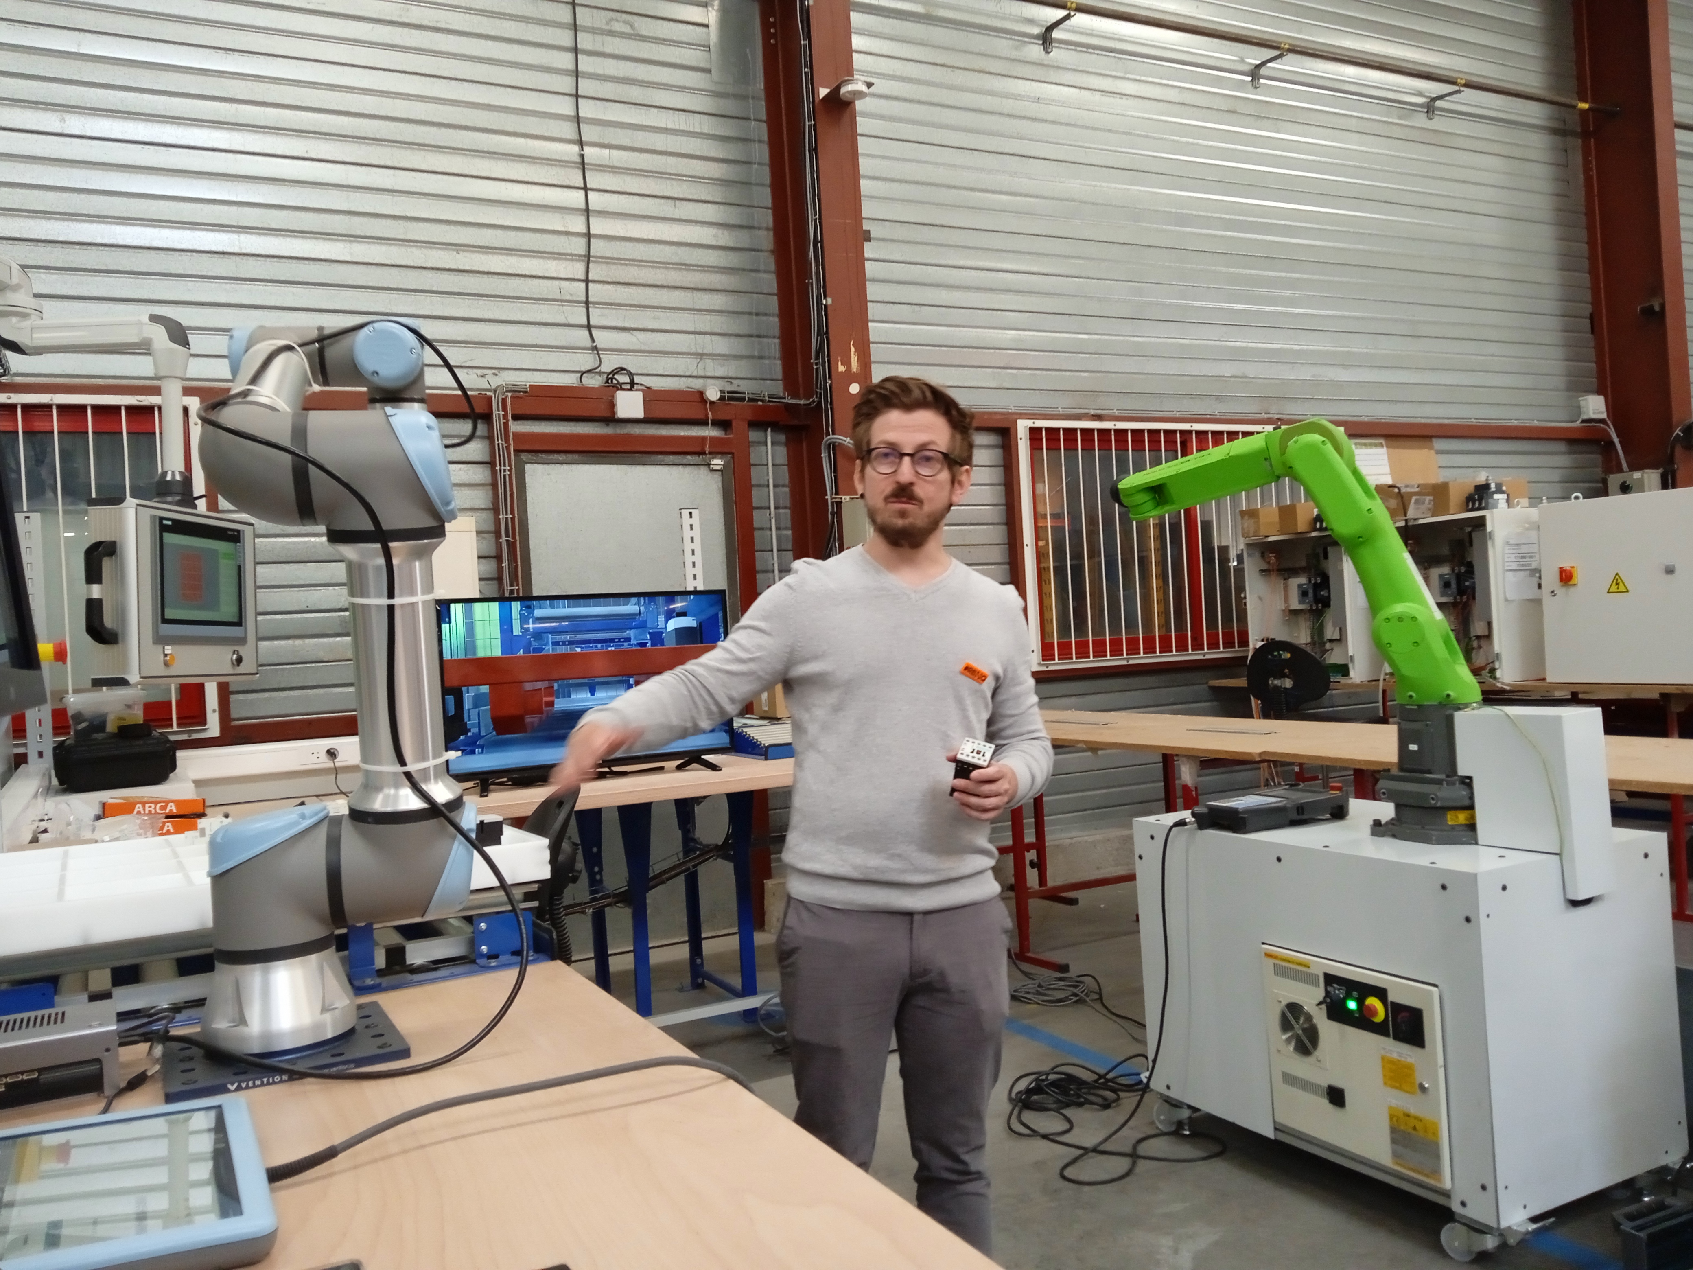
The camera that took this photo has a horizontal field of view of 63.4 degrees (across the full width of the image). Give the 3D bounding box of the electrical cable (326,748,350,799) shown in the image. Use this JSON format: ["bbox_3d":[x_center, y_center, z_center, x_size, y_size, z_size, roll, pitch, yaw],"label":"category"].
[{"bbox_3d":[-1.447,0.395,3.902,0.075,0.145,0.060,-3,0,-26],"label":"electrical cable"}]

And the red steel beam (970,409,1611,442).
[{"bbox_3d":[2.491,-1.149,7.580,5.100,0.100,0.110,-3,0,-26],"label":"red steel beam"}]

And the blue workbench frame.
[{"bbox_3d":[-0.633,0.955,4.881,0.520,0.790,0.620,-3,0,-26],"label":"blue workbench frame"}]

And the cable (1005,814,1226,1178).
[{"bbox_3d":[0.653,0.871,3.570,0.500,0.810,0.780,-3,0,0],"label":"cable"}]

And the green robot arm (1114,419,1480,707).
[{"bbox_3d":[1.017,-0.160,3.167,0.800,0.660,0.200,-3,0,29],"label":"green robot arm"}]

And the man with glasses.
[{"bbox_3d":[0.006,0.461,1.930,0.660,1.700,0.620,-3,0,-5],"label":"man with glasses"}]

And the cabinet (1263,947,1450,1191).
[{"bbox_3d":[1.181,0.892,2.958,0.280,0.400,0.470,-3,0,-28],"label":"cabinet"}]

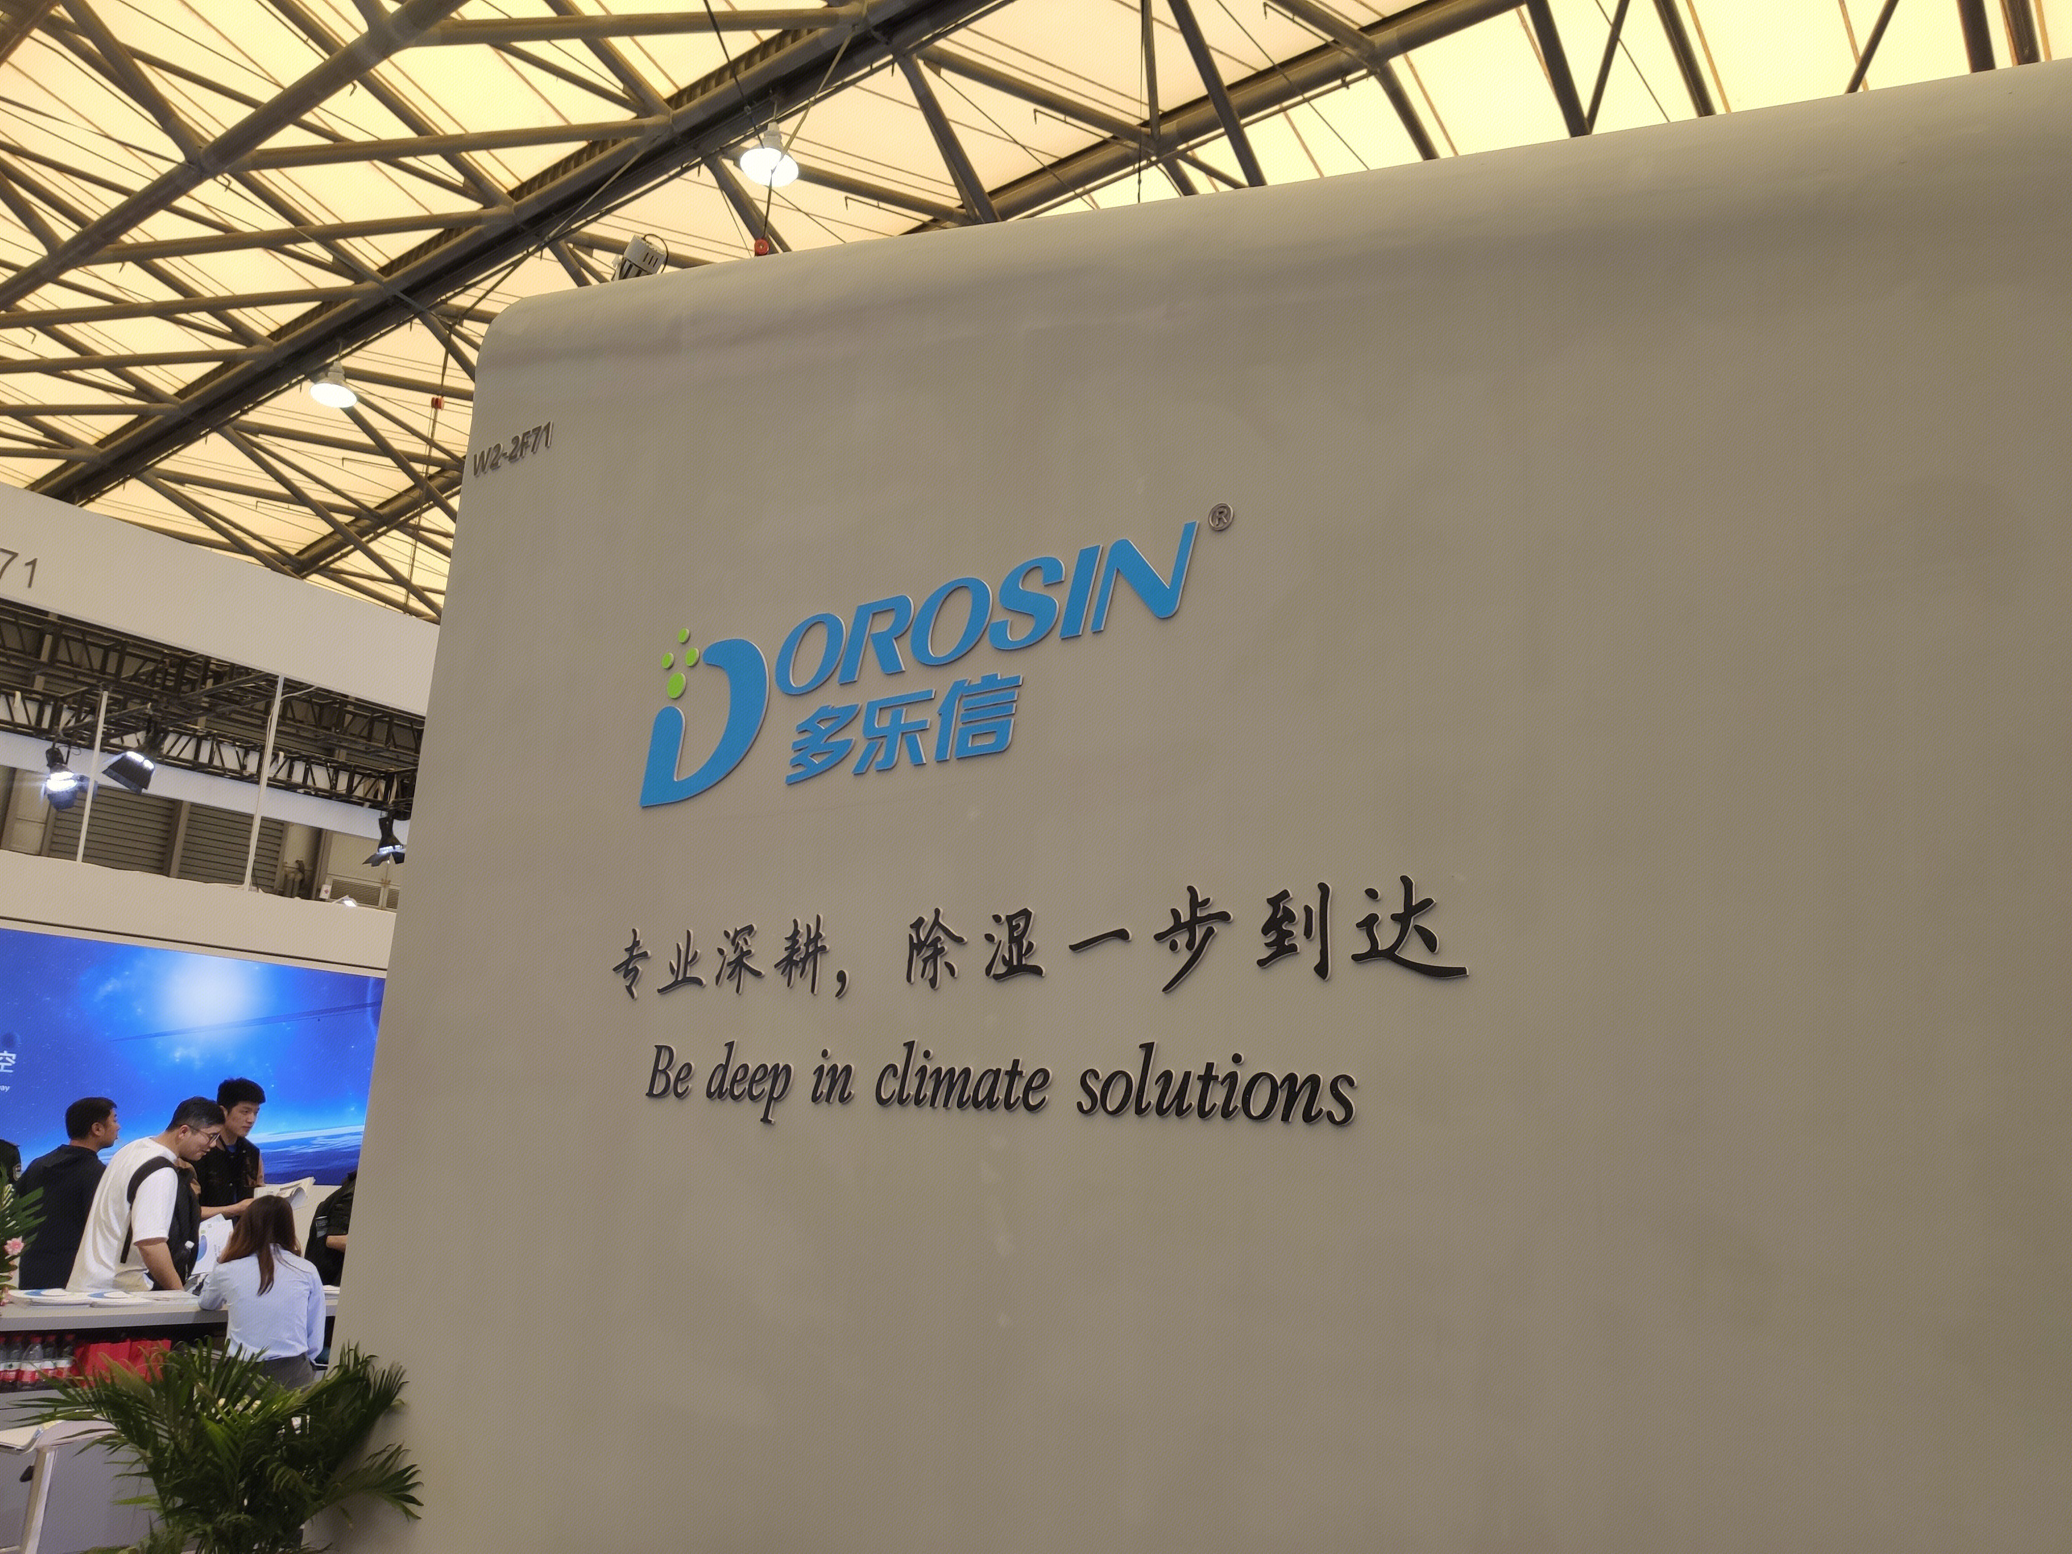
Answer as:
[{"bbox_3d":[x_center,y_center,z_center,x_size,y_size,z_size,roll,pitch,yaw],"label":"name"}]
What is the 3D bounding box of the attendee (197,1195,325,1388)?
[{"bbox_3d":[-3.041,2.301,6.077,0.470,1.270,0.620,14,-17,-37],"label":"attendee"}]

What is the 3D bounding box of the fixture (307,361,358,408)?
[{"bbox_3d":[-9.459,-5.389,21.070,0.560,0.520,0.560,-8,-17,38],"label":"fixture"}]

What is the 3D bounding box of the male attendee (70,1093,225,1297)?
[{"bbox_3d":[-3.733,2.142,6.397,0.580,1.650,0.520,14,-17,-39],"label":"male attendee"}]

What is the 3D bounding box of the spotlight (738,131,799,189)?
[{"bbox_3d":[-2.642,-6.331,15.606,0.560,0.520,0.560,3,-13,1],"label":"spotlight"}]

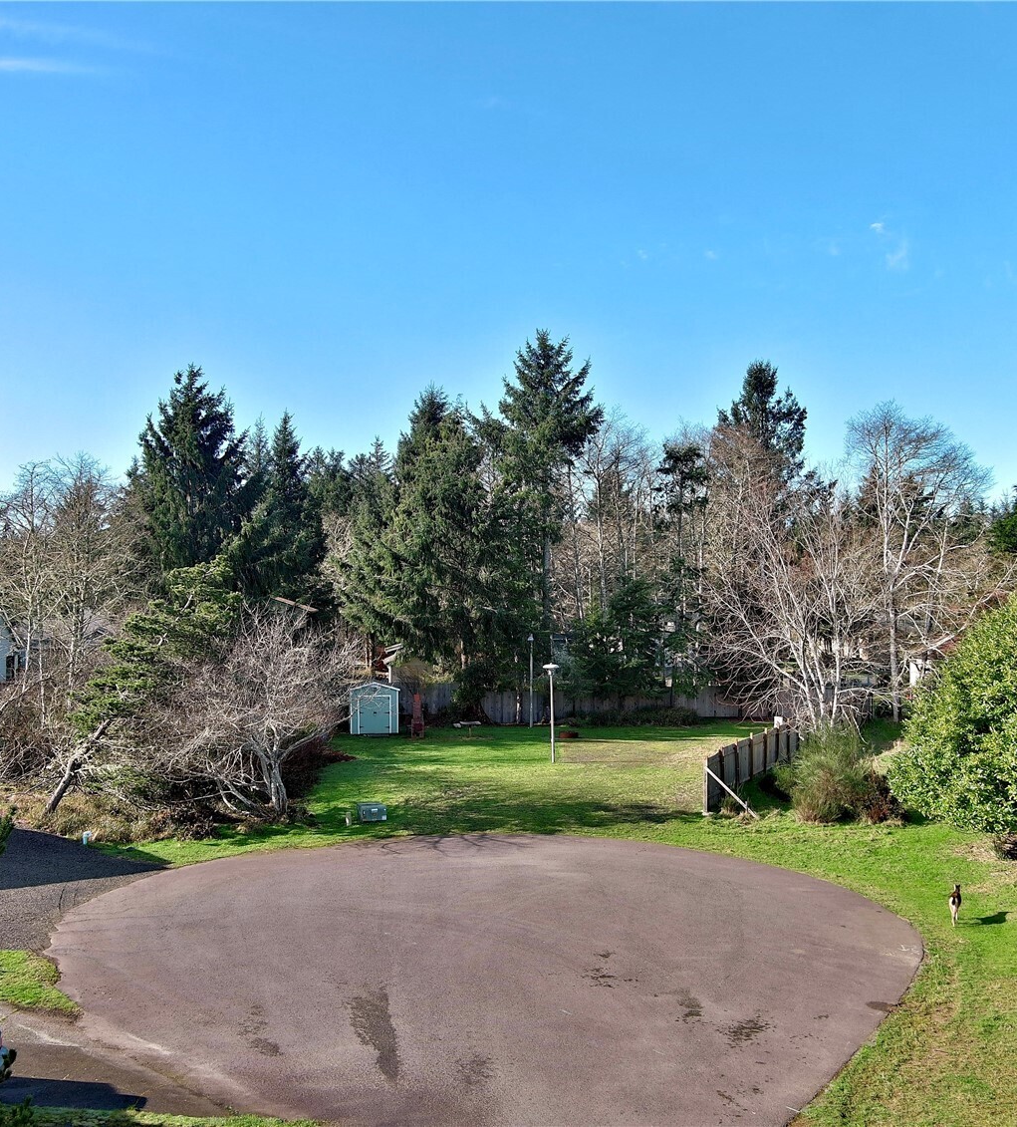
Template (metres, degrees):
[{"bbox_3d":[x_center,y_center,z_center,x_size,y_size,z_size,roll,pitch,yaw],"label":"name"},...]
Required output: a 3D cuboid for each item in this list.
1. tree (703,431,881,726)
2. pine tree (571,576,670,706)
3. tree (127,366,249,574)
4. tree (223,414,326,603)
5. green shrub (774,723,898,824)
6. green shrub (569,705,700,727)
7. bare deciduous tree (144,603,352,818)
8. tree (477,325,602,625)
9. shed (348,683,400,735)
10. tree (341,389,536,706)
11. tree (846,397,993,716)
[{"bbox_3d":[13.691,1.107,65.421,8.500,14.890,8.200,0,1,0],"label":"tree"},{"bbox_3d":[5.953,4.518,73.458,5.400,7.900,5.200,0,1,0],"label":"pine tree"},{"bbox_3d":[-18.110,-1.600,77.000,7.200,19.210,7.000,0,0,0],"label":"tree"},{"bbox_3d":[-13.600,-0.370,79.000,6.300,16.740,6.200,0,0,0],"label":"tree"},{"bbox_3d":[10.470,6.570,43.800,3.900,2.860,3.300,0,0,0],"label":"green shrub"},{"bbox_3d":[6.220,7.490,67.200,6.500,1.020,1.600,0,0,0],"label":"green shrub"},{"bbox_3d":[-8.450,4.640,44.200,6.700,6.710,6.000,0,0,0],"label":"bare deciduous tree"},{"bbox_3d":[1.781,-1.886,71.889,6.900,20.740,6.900,0,1,0],"label":"tree"},{"bbox_3d":[-6.752,7.215,69.283,2.500,2.590,2.700,0,1,-4],"label":"shed"},{"bbox_3d":[-3.680,-0.550,71.000,10.200,17.090,9.000,0,0,0],"label":"tree"},{"bbox_3d":[21.544,-0.008,71.909,7.800,16.980,7.500,0,1,0],"label":"tree"}]

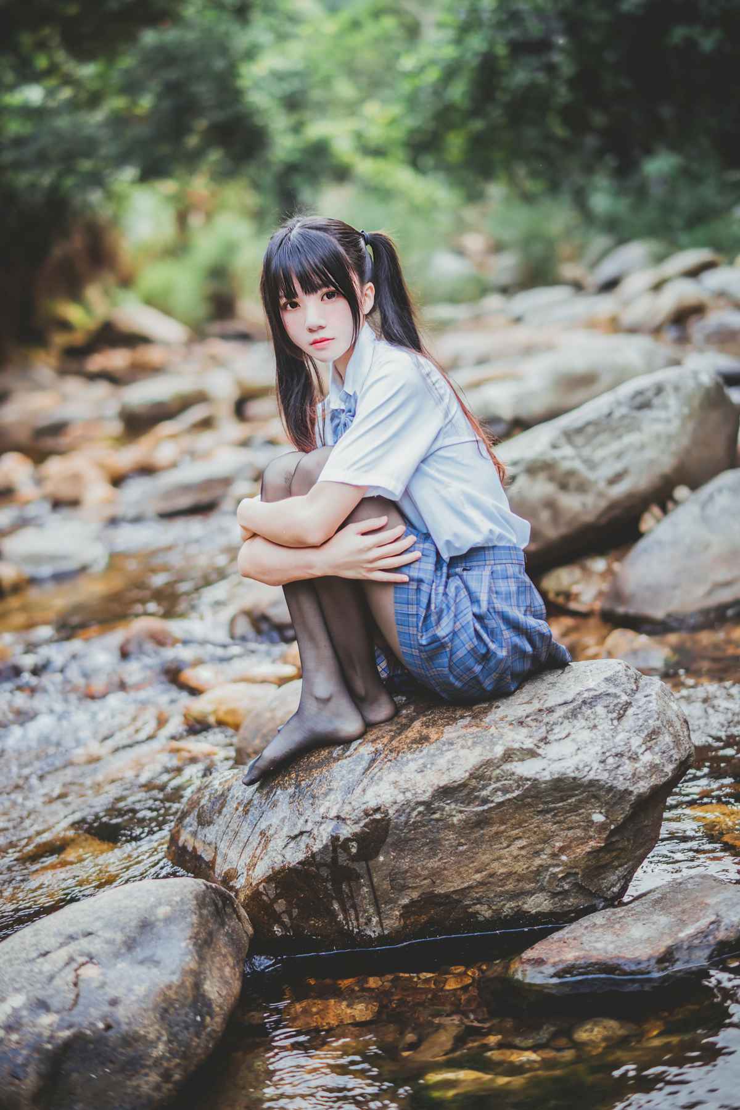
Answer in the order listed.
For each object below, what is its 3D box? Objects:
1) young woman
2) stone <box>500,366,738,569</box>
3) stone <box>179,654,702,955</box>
[{"bbox_3d":[0.040,-0.114,2.406,0.520,0.830,0.420,-6,14,-24],"label":"young woman"},{"bbox_3d":[0.610,-0.231,3.867,0.680,0.450,0.500,-4,14,-18],"label":"stone"},{"bbox_3d":[0.100,0.397,2.524,0.780,0.390,0.520,-3,13,-13],"label":"stone"}]

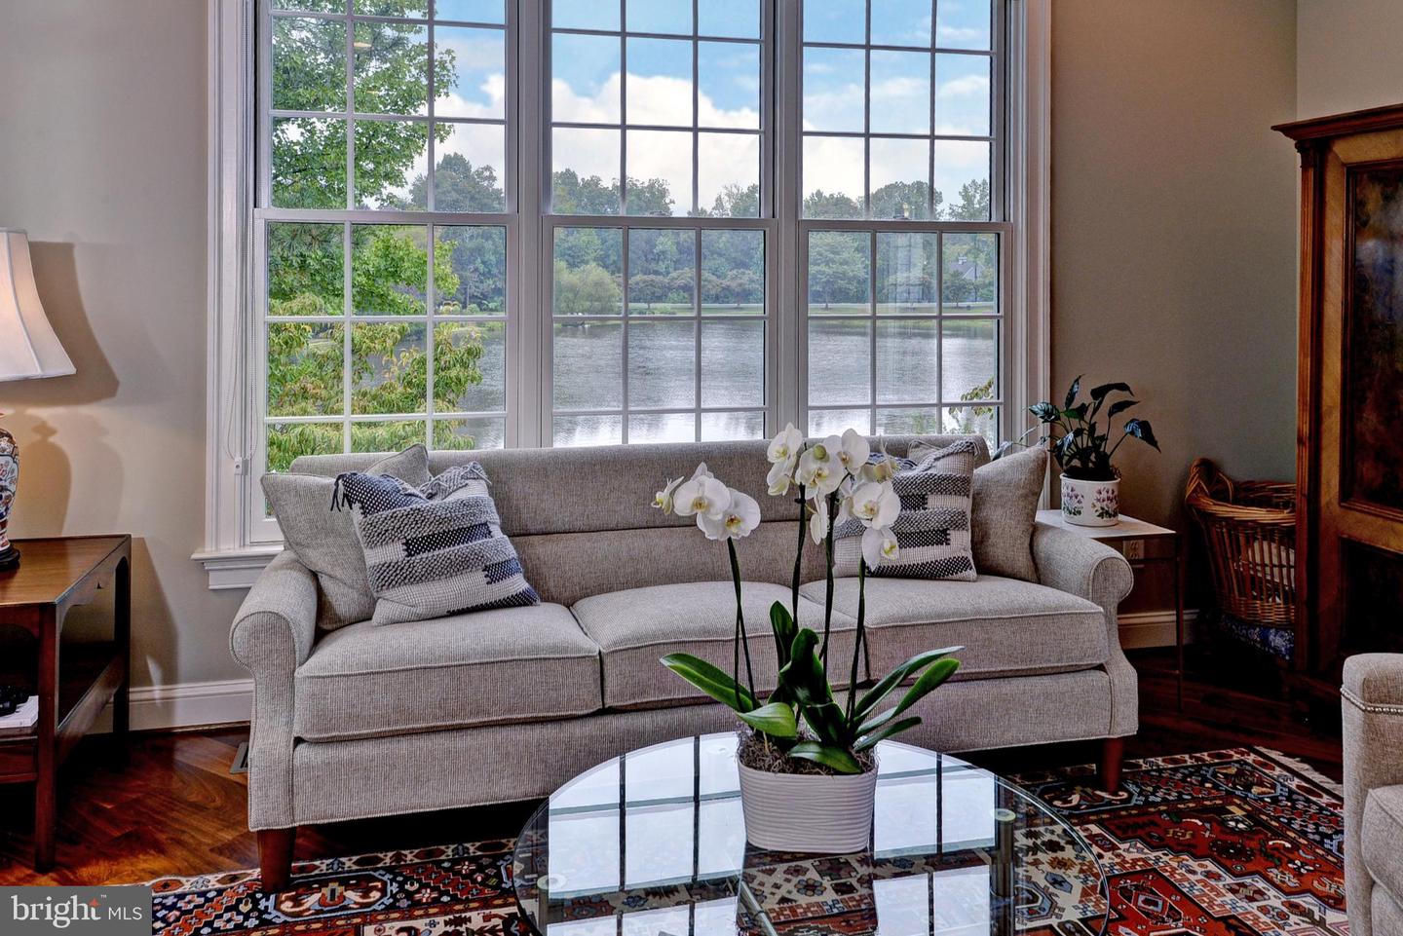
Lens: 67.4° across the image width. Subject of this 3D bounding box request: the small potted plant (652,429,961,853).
[{"bbox_3d":[0.160,0.257,1.596,0.447,0.628,0.310,0,6,3],"label":"small potted plant"}]

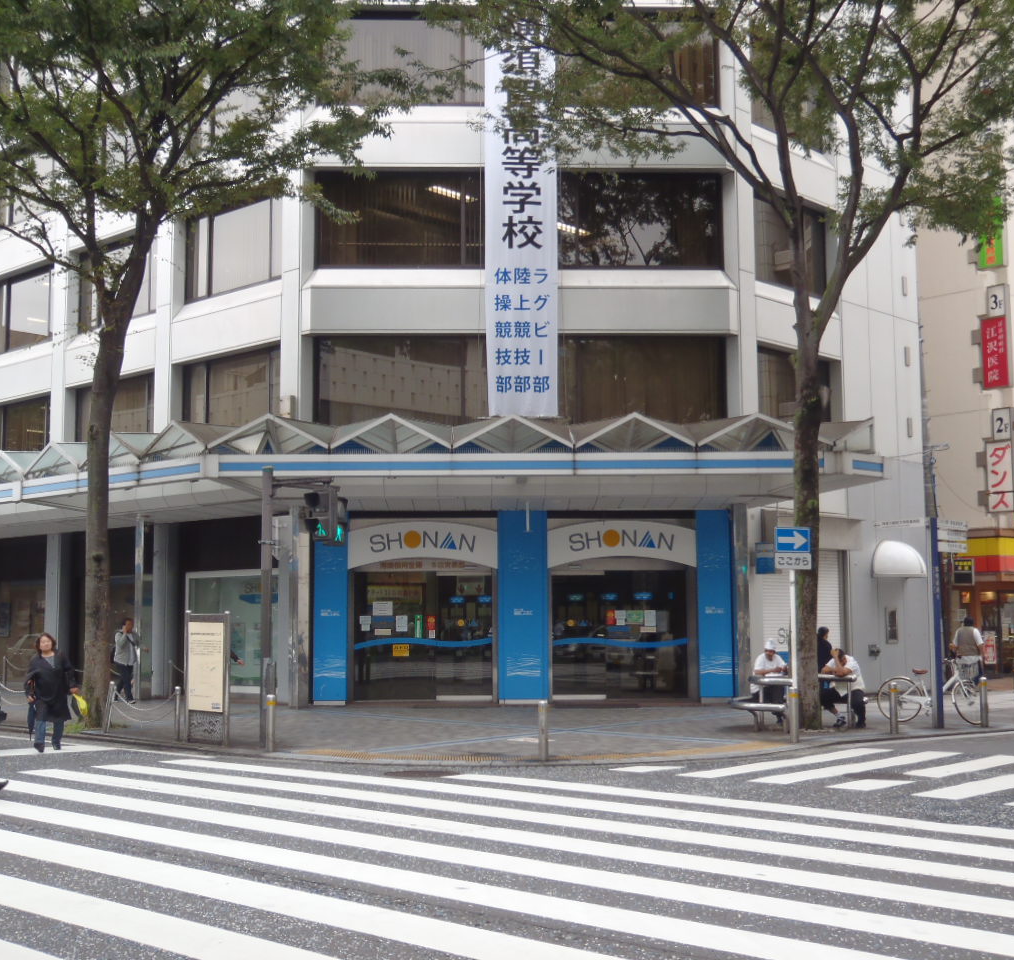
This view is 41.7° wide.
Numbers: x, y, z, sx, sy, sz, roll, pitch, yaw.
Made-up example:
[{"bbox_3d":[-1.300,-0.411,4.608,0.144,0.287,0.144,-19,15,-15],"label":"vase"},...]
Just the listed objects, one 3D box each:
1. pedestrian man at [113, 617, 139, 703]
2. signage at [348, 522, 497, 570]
[{"bbox_3d":[-7.365,3.498,25.800,0.520,1.660,0.520,-6,-8,42],"label":"pedestrian man"},{"bbox_3d":[-1.550,1.211,24.505,2.770,0.880,0.120,0,-6,-2],"label":"signage"}]

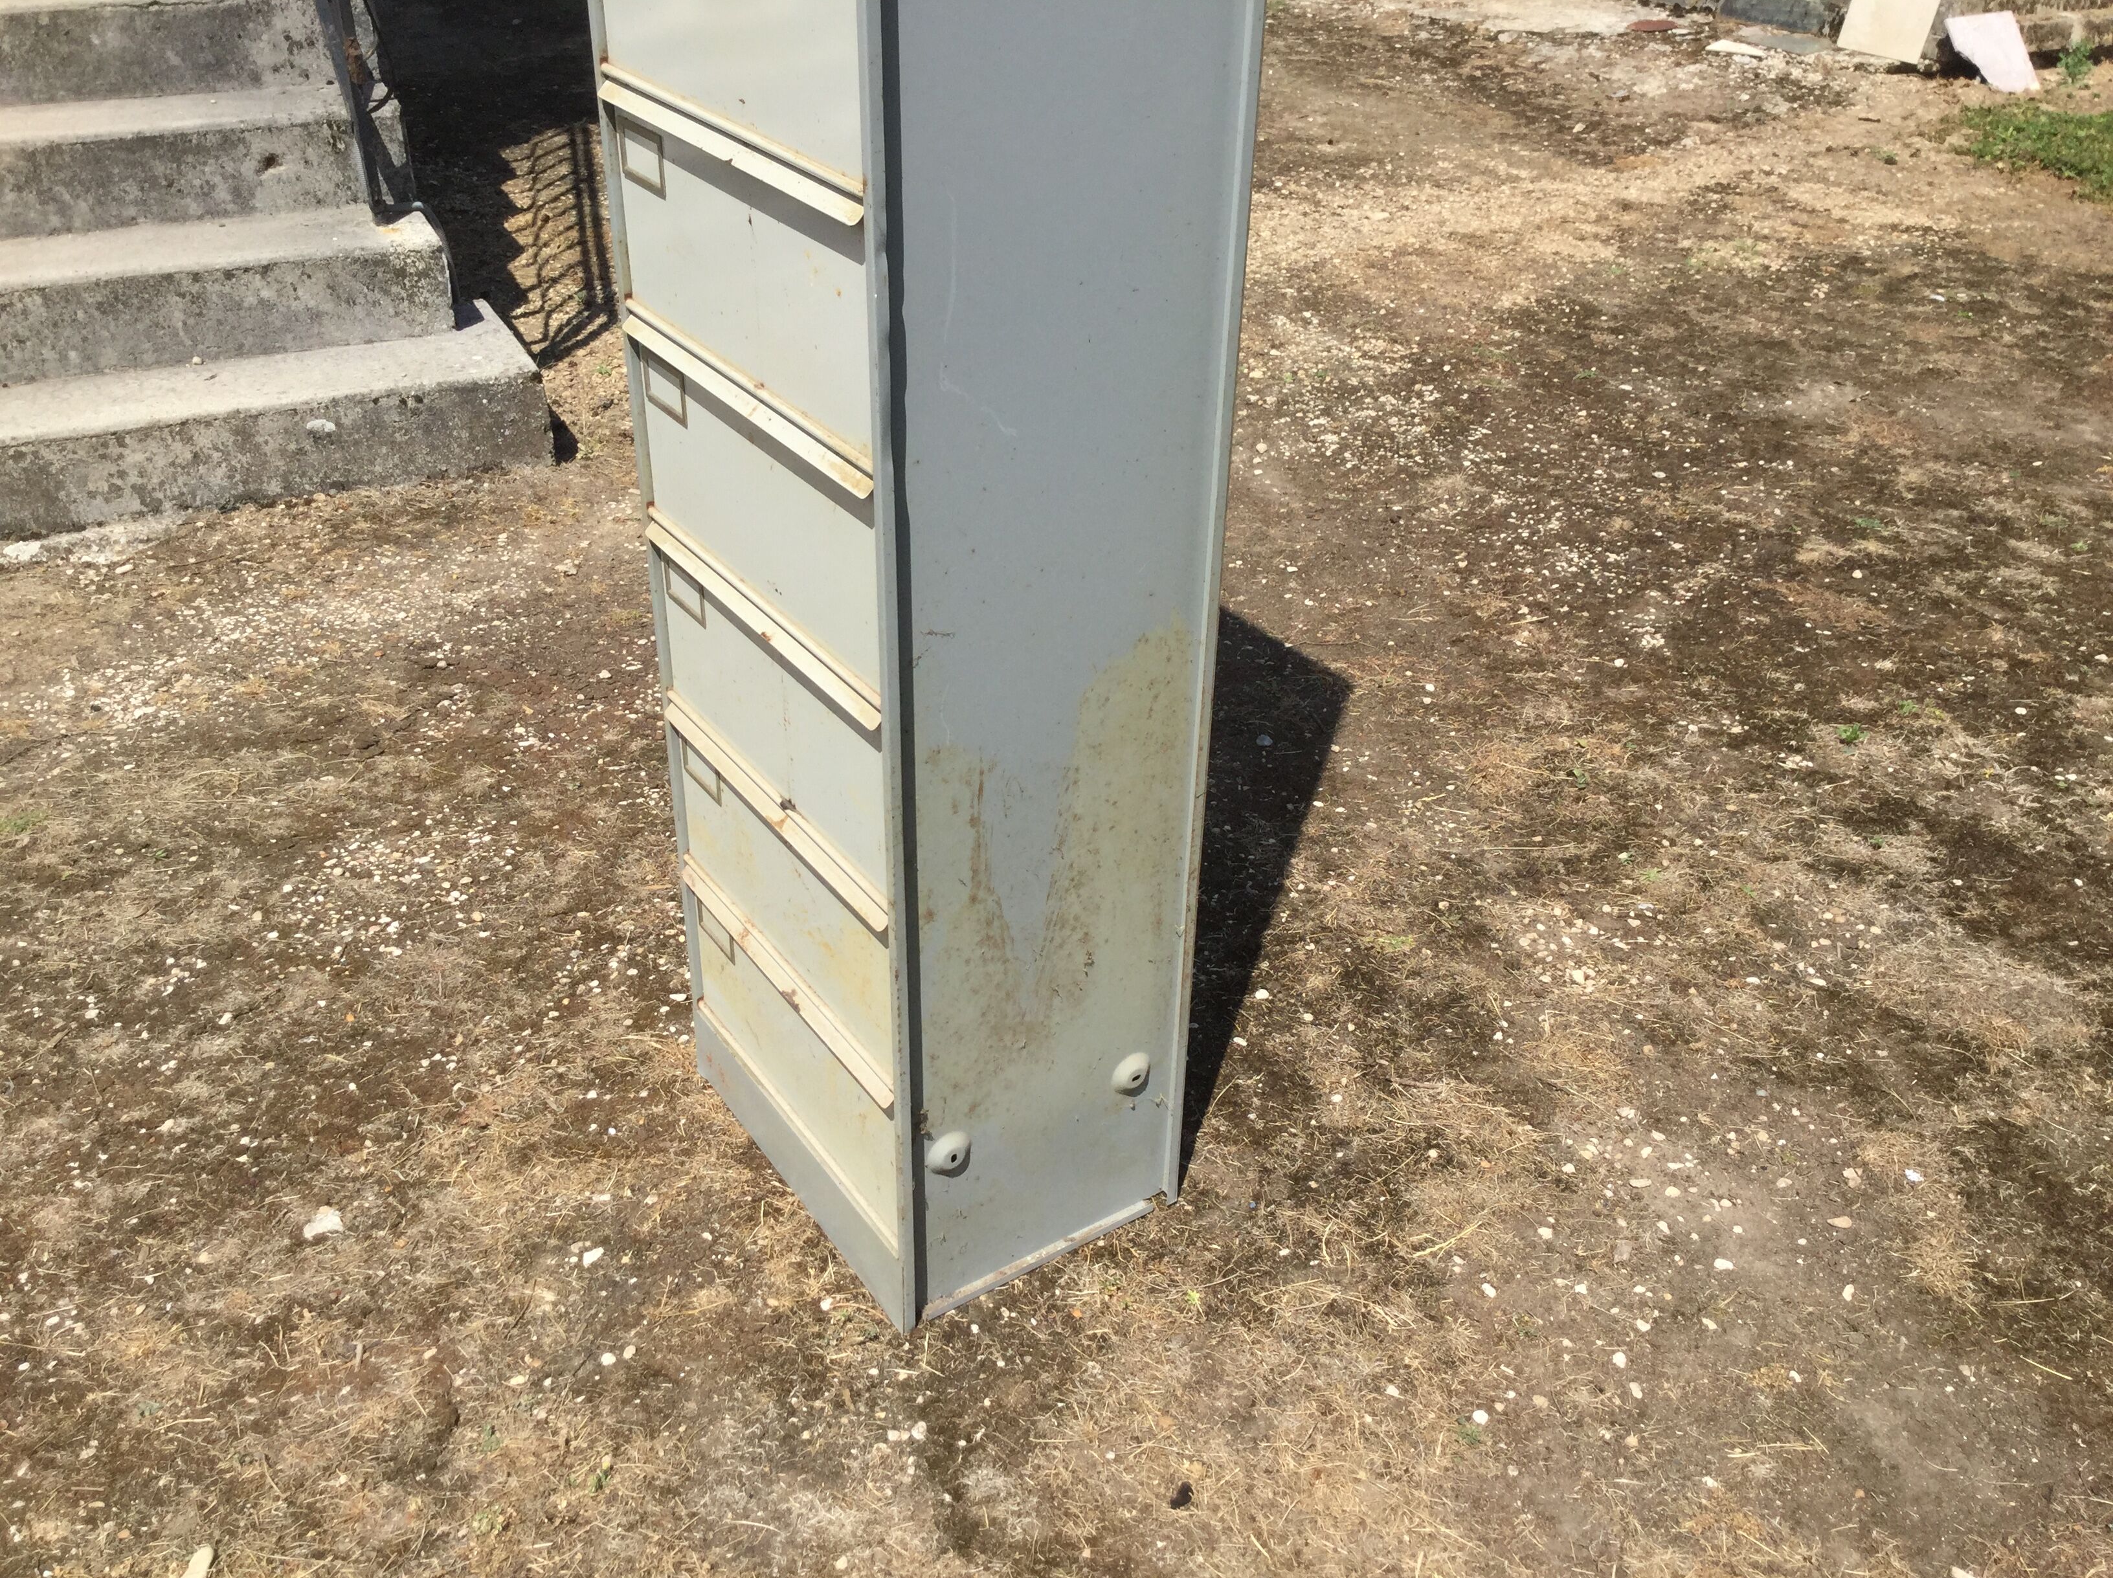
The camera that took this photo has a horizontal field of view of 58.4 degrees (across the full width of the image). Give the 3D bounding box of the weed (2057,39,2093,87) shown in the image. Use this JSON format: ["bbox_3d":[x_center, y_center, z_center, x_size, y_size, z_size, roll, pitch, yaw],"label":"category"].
[{"bbox_3d":[3.511,-2.507,6.536,0.110,0.150,0.110,17,36,22],"label":"weed"}]

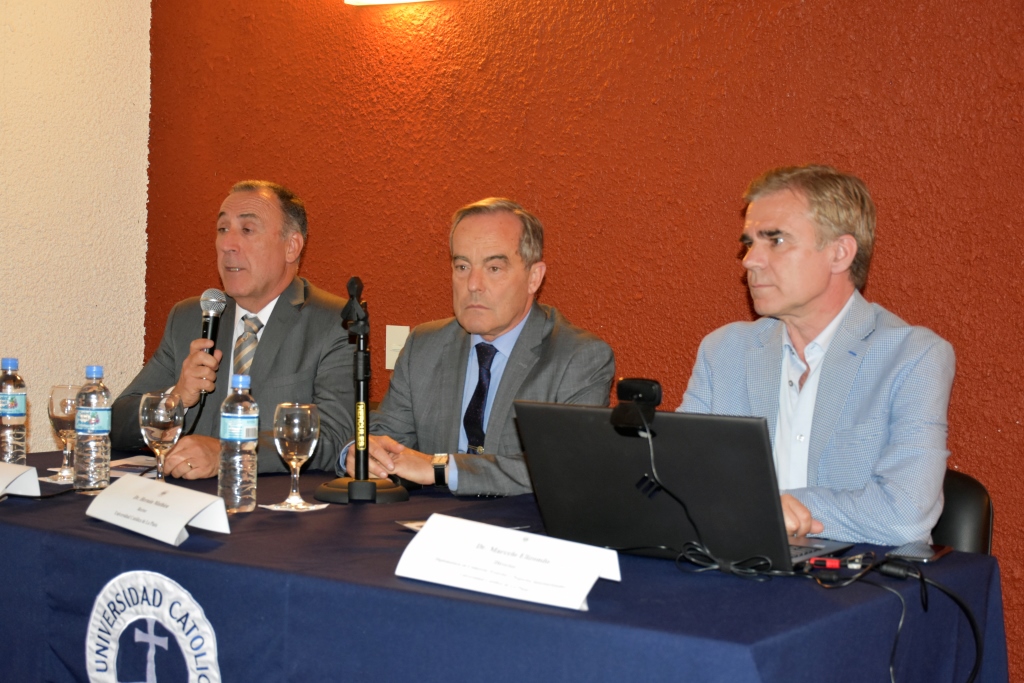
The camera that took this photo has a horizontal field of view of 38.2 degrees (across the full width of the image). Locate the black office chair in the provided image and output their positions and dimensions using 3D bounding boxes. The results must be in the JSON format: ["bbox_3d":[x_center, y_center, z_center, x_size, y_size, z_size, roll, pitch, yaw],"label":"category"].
[{"bbox_3d":[0.465,0.622,2.446,0.500,0.821,0.539,2,1,34],"label":"black office chair"}]

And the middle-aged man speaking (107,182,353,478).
[{"bbox_3d":[-0.565,0.333,2.980,0.568,1.317,0.706,2,1,27],"label":"middle-aged man speaking"}]

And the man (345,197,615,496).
[{"bbox_3d":[-0.080,0.376,2.650,0.568,1.272,0.706,2,1,31],"label":"man"}]

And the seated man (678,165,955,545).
[{"bbox_3d":[0.423,0.376,2.344,0.568,1.314,0.706,2,1,34],"label":"seated man"}]

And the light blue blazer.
[{"bbox_3d":[0.492,0.213,2.391,0.539,0.594,0.441,2,1,34],"label":"light blue blazer"}]

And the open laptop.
[{"bbox_3d":[0.243,0.189,2.030,0.352,0.211,0.355,2,1,31],"label":"open laptop"}]

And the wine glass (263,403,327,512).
[{"bbox_3d":[-0.350,0.185,2.393,0.075,0.170,0.075,2,1,34],"label":"wine glass"}]

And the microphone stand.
[{"bbox_3d":[-0.254,0.079,2.547,0.164,0.380,0.164,2,1,-5],"label":"microphone stand"}]

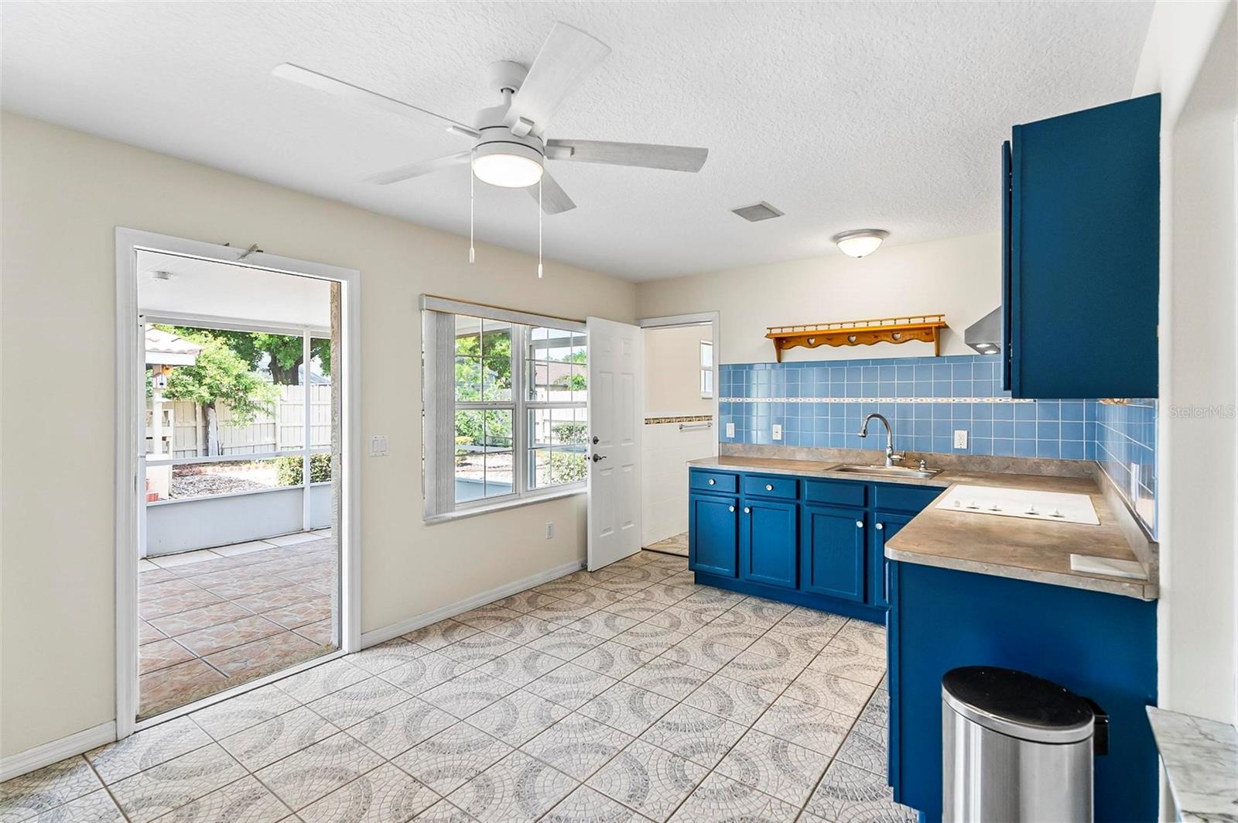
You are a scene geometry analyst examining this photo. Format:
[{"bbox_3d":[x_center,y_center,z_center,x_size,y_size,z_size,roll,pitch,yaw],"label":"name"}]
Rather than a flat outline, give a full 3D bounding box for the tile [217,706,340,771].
[{"bbox_3d":[-1.386,1.331,2.253,0.335,0.010,0.335,0,1,37],"label":"tile"}]

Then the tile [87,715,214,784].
[{"bbox_3d":[-1.855,1.331,2.175,0.333,0.010,0.333,1,1,37],"label":"tile"}]

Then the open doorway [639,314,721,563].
[{"bbox_3d":[0.529,0.236,4.891,0.800,2.100,0.130,0,1,37],"label":"open doorway"}]

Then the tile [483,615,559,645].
[{"bbox_3d":[-0.594,1.323,3.340,0.333,0.010,0.333,0,0,37],"label":"tile"}]

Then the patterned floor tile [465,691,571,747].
[{"bbox_3d":[-0.435,1.323,2.386,0.333,0.010,0.333,0,0,37],"label":"patterned floor tile"}]

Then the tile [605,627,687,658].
[{"bbox_3d":[0.164,1.323,3.159,0.333,0.010,0.333,0,0,37],"label":"tile"}]

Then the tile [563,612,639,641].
[{"bbox_3d":[-0.086,1.312,3.375,0.333,0.010,0.333,1,1,37],"label":"tile"}]

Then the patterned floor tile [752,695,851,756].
[{"bbox_3d":[0.785,1.321,2.318,0.335,0.010,0.335,0,1,37],"label":"patterned floor tile"}]

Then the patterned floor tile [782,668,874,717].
[{"bbox_3d":[0.993,1.323,2.600,0.333,0.010,0.333,0,0,37],"label":"patterned floor tile"}]

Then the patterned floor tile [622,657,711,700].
[{"bbox_3d":[0.239,1.323,2.734,0.333,0.010,0.333,0,0,37],"label":"patterned floor tile"}]

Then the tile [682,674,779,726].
[{"bbox_3d":[0.521,1.325,2.526,0.333,0.010,0.333,1,1,37],"label":"tile"}]

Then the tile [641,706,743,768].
[{"bbox_3d":[0.305,1.323,2.256,0.333,0.010,0.333,0,0,37],"label":"tile"}]

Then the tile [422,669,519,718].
[{"bbox_3d":[-0.707,1.326,2.591,0.335,0.010,0.335,0,1,37],"label":"tile"}]

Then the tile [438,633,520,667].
[{"bbox_3d":[-0.776,1.323,3.066,0.335,0.010,0.335,0,1,37],"label":"tile"}]

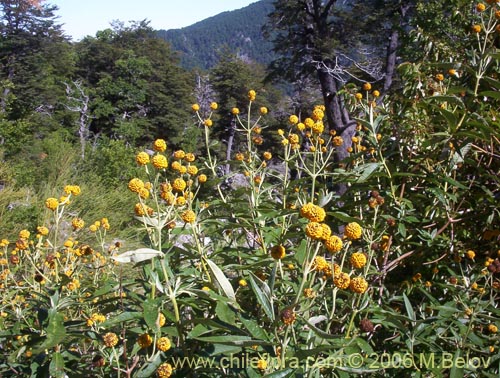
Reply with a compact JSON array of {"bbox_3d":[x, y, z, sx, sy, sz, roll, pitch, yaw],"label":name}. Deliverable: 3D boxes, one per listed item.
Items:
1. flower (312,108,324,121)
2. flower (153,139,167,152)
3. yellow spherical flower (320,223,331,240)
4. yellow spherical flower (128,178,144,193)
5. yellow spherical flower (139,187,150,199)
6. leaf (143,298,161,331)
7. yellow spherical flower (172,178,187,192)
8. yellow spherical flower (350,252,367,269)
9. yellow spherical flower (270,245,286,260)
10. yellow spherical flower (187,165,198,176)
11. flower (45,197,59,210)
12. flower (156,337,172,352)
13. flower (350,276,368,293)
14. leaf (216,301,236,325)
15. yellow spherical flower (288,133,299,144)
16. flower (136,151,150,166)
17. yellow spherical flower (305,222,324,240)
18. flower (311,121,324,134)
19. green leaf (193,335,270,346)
[{"bbox_3d":[0.147,-0.158,1.200,0.024,0.024,0.024,0,4,0],"label":"flower"},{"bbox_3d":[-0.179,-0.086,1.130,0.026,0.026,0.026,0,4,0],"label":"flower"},{"bbox_3d":[0.127,0.074,0.968,0.027,0.027,0.027,0,4,0],"label":"yellow spherical flower"},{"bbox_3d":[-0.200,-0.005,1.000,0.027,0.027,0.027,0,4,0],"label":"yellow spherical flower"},{"bbox_3d":[-0.183,0.008,0.980,0.020,0.020,0.020,0,4,0],"label":"yellow spherical flower"},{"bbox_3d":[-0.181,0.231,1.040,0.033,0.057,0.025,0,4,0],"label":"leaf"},{"bbox_3d":[-0.126,-0.007,1.020,0.024,0.024,0.024,0,4,0],"label":"yellow spherical flower"},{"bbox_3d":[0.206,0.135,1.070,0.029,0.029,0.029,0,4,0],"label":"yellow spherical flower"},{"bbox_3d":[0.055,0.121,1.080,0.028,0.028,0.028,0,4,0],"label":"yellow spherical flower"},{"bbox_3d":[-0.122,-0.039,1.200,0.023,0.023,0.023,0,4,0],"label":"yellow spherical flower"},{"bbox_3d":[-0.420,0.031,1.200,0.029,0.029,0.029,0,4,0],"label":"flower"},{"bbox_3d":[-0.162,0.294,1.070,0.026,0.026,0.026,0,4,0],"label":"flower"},{"bbox_3d":[0.183,0.161,0.940,0.028,0.028,0.028,0,4,0],"label":"flower"},{"bbox_3d":[-0.038,0.201,0.920,0.033,0.040,0.016,0,4,0],"label":"leaf"},{"bbox_3d":[0.097,-0.109,1.230,0.023,0.023,0.023,0,4,0],"label":"yellow spherical flower"},{"bbox_3d":[-0.185,-0.052,0.980,0.024,0.024,0.024,0,4,0],"label":"flower"},{"bbox_3d":[0.108,0.070,0.950,0.027,0.027,0.027,0,4,0],"label":"yellow spherical flower"},{"bbox_3d":[0.139,-0.125,1.150,0.024,0.024,0.024,0,4,0],"label":"flower"},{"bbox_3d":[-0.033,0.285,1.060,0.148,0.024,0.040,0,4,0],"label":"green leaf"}]

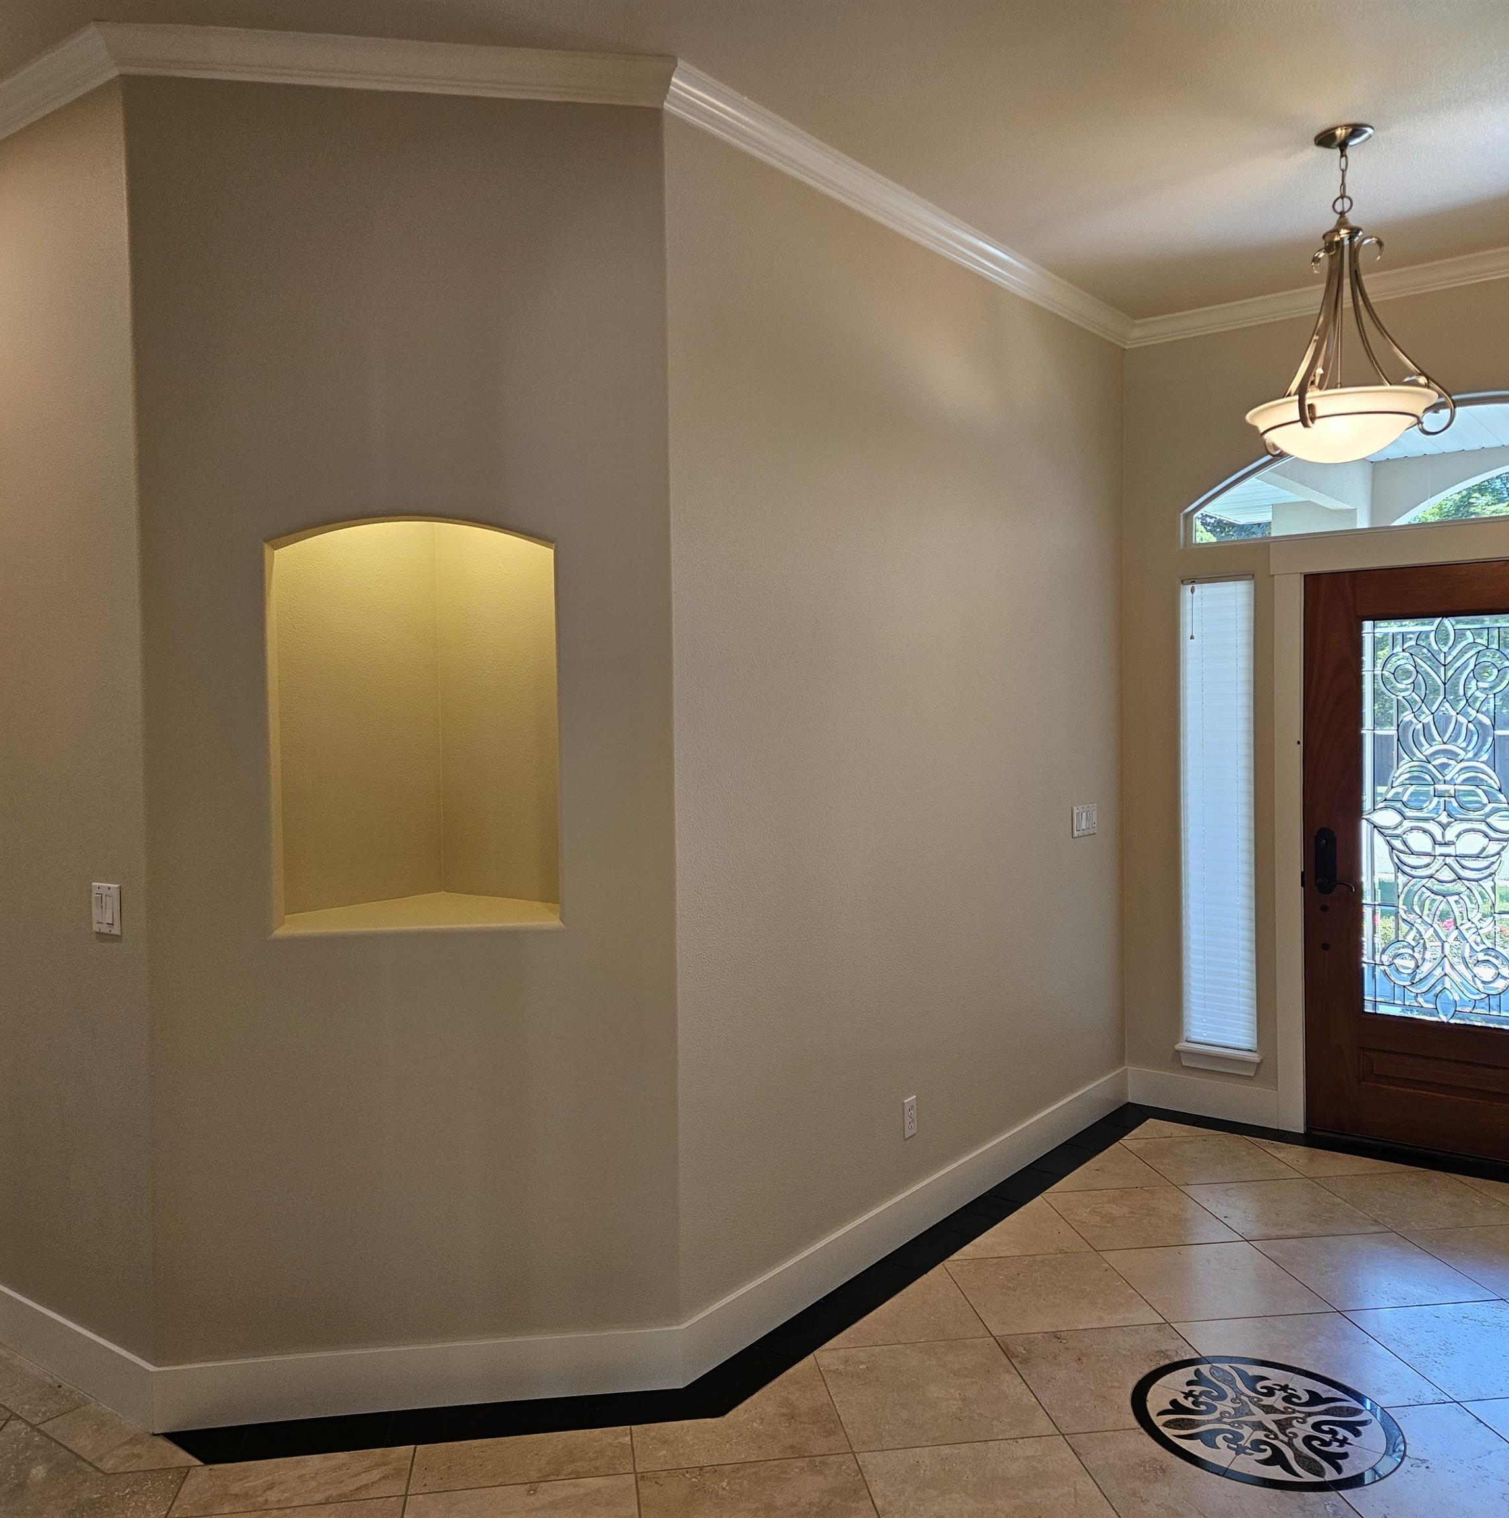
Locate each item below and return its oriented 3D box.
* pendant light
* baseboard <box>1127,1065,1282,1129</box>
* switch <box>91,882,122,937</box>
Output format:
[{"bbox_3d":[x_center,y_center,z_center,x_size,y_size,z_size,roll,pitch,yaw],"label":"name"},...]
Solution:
[{"bbox_3d":[1.537,-1.194,3.505,0.500,0.838,0.490,1,2,37],"label":"pendant light"},{"bbox_3d":[1.702,1.285,5.116,0.574,0.140,0.016,1,2,37],"label":"baseboard"},{"bbox_3d":[-1.435,0.334,2.992,0.120,0.113,0.012,1,2,37],"label":"switch"}]

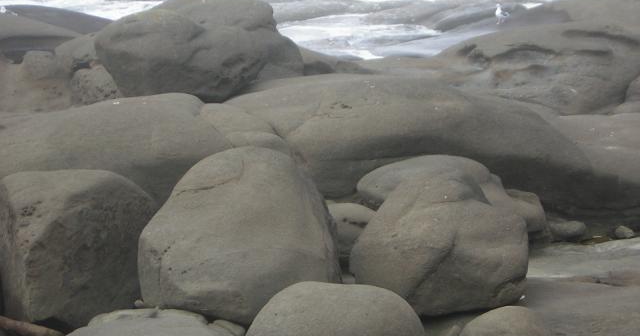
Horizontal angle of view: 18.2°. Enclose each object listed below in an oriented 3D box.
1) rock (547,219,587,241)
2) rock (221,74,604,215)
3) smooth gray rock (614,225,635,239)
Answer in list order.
[{"bbox_3d":[1.778,0.444,14.400,0.288,0.156,0.216,0,10,0],"label":"rock"},{"bbox_3d":[0.747,-0.188,16.300,3.020,1.124,1.963,0,10,0],"label":"rock"},{"bbox_3d":[2.211,0.465,14.500,0.145,0.109,0.116,0,10,0],"label":"smooth gray rock"}]

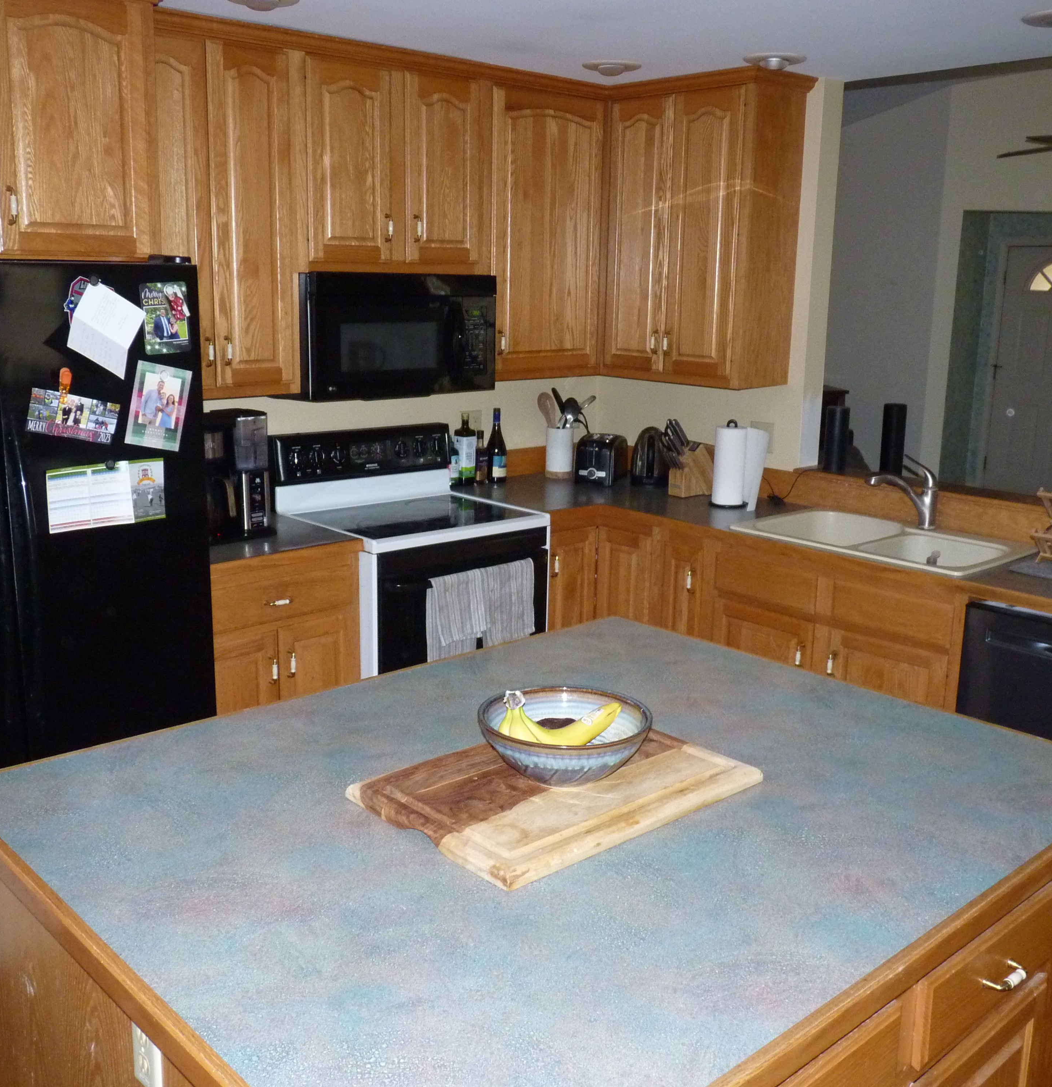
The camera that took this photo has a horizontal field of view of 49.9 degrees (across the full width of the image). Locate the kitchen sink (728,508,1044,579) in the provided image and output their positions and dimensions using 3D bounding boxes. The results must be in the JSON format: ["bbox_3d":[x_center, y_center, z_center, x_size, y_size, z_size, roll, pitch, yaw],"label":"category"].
[{"bbox_3d":[1.174,0.066,3.774,0.550,0.197,0.837,-10,17,-41],"label":"kitchen sink"}]

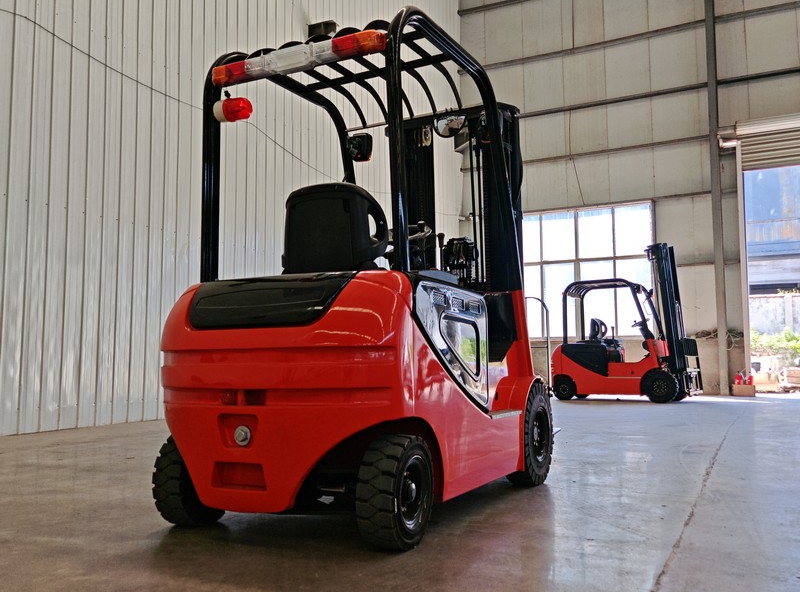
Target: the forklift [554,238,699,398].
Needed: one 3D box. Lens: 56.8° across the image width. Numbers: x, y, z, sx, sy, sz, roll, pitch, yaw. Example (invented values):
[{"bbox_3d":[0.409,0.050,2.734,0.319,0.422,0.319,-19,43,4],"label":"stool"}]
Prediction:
[{"bbox_3d":[4.151,0.540,13.726,2.639,2.786,1.169,-3,-6,32],"label":"forklift"}]

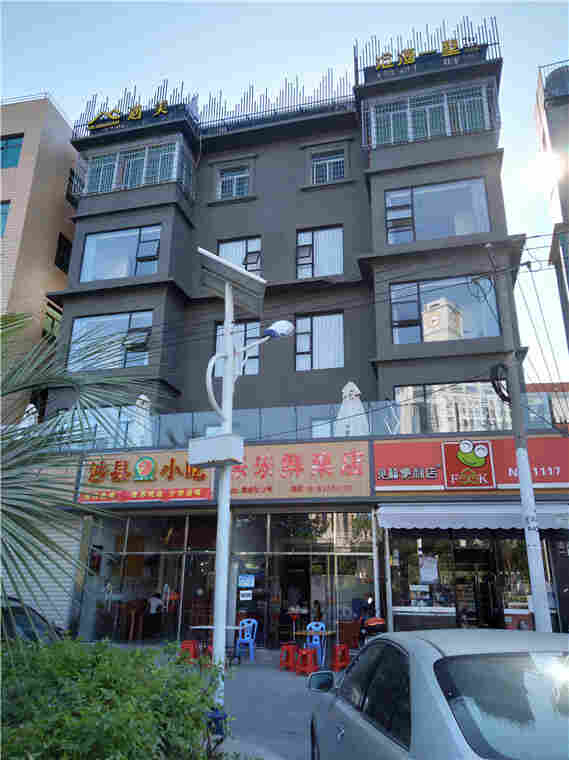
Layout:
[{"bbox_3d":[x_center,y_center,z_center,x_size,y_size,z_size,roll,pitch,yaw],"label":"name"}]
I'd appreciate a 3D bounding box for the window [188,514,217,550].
[{"bbox_3d":[-2.156,4.049,13.367,0.862,0.911,0.080,-4,-20,12],"label":"window"}]

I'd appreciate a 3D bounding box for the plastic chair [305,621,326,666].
[{"bbox_3d":[0.624,5.314,10.235,0.430,0.800,0.480,-6,-21,18],"label":"plastic chair"}]

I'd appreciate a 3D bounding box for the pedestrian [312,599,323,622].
[{"bbox_3d":[0.768,5.712,11.694,0.450,1.200,0.500,-4,-19,12],"label":"pedestrian"}]

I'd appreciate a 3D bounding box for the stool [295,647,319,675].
[{"bbox_3d":[0.433,5.171,9.334,0.330,0.450,0.330,-4,-20,12],"label":"stool"}]

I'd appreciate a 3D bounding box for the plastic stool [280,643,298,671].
[{"bbox_3d":[0.087,5.581,10.154,0.350,0.460,0.350,-4,-19,12],"label":"plastic stool"}]

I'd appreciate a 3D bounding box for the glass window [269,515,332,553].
[{"bbox_3d":[0.444,3.894,12.808,1.628,0.963,0.080,-4,-20,12],"label":"glass window"}]

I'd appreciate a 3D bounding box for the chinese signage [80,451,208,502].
[{"bbox_3d":[-3.772,2.674,13.900,3.877,1.320,0.150,-4,-20,12],"label":"chinese signage"}]

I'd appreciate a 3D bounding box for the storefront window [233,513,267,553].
[{"bbox_3d":[-0.904,3.964,13.102,0.962,0.949,0.080,-4,-20,12],"label":"storefront window"}]

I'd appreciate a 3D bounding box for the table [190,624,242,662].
[{"bbox_3d":[-1.415,5.583,10.624,1.050,0.730,0.620,-4,-19,12],"label":"table"}]

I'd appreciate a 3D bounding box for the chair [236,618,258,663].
[{"bbox_3d":[-0.807,5.611,10.880,0.440,0.850,0.500,-4,-19,12],"label":"chair"}]

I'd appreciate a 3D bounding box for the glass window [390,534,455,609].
[{"bbox_3d":[3.256,4.504,11.924,1.404,1.631,0.080,-4,-20,12],"label":"glass window"}]

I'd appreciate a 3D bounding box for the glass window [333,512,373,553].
[{"bbox_3d":[1.715,3.794,12.575,1.000,1.000,0.100,-4,-19,12],"label":"glass window"}]

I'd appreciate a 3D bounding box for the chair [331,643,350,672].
[{"bbox_3d":[1.137,5.590,10.154,0.350,0.460,0.350,-4,-19,12],"label":"chair"}]

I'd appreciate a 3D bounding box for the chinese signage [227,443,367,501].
[{"bbox_3d":[0.170,2.366,13.079,4.019,1.387,0.150,-4,-20,12],"label":"chinese signage"}]

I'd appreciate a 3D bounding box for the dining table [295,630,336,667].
[{"bbox_3d":[0.622,5.426,10.102,0.760,0.730,0.680,-4,-19,12],"label":"dining table"}]

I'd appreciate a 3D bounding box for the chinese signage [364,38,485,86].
[{"bbox_3d":[5.094,-11.543,18.406,4.241,1.268,0.200,-4,-20,12],"label":"chinese signage"}]

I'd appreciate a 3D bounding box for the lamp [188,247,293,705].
[{"bbox_3d":[-0.595,1.198,7.221,2.000,6.900,1.350,-15,-24,39],"label":"lamp"}]

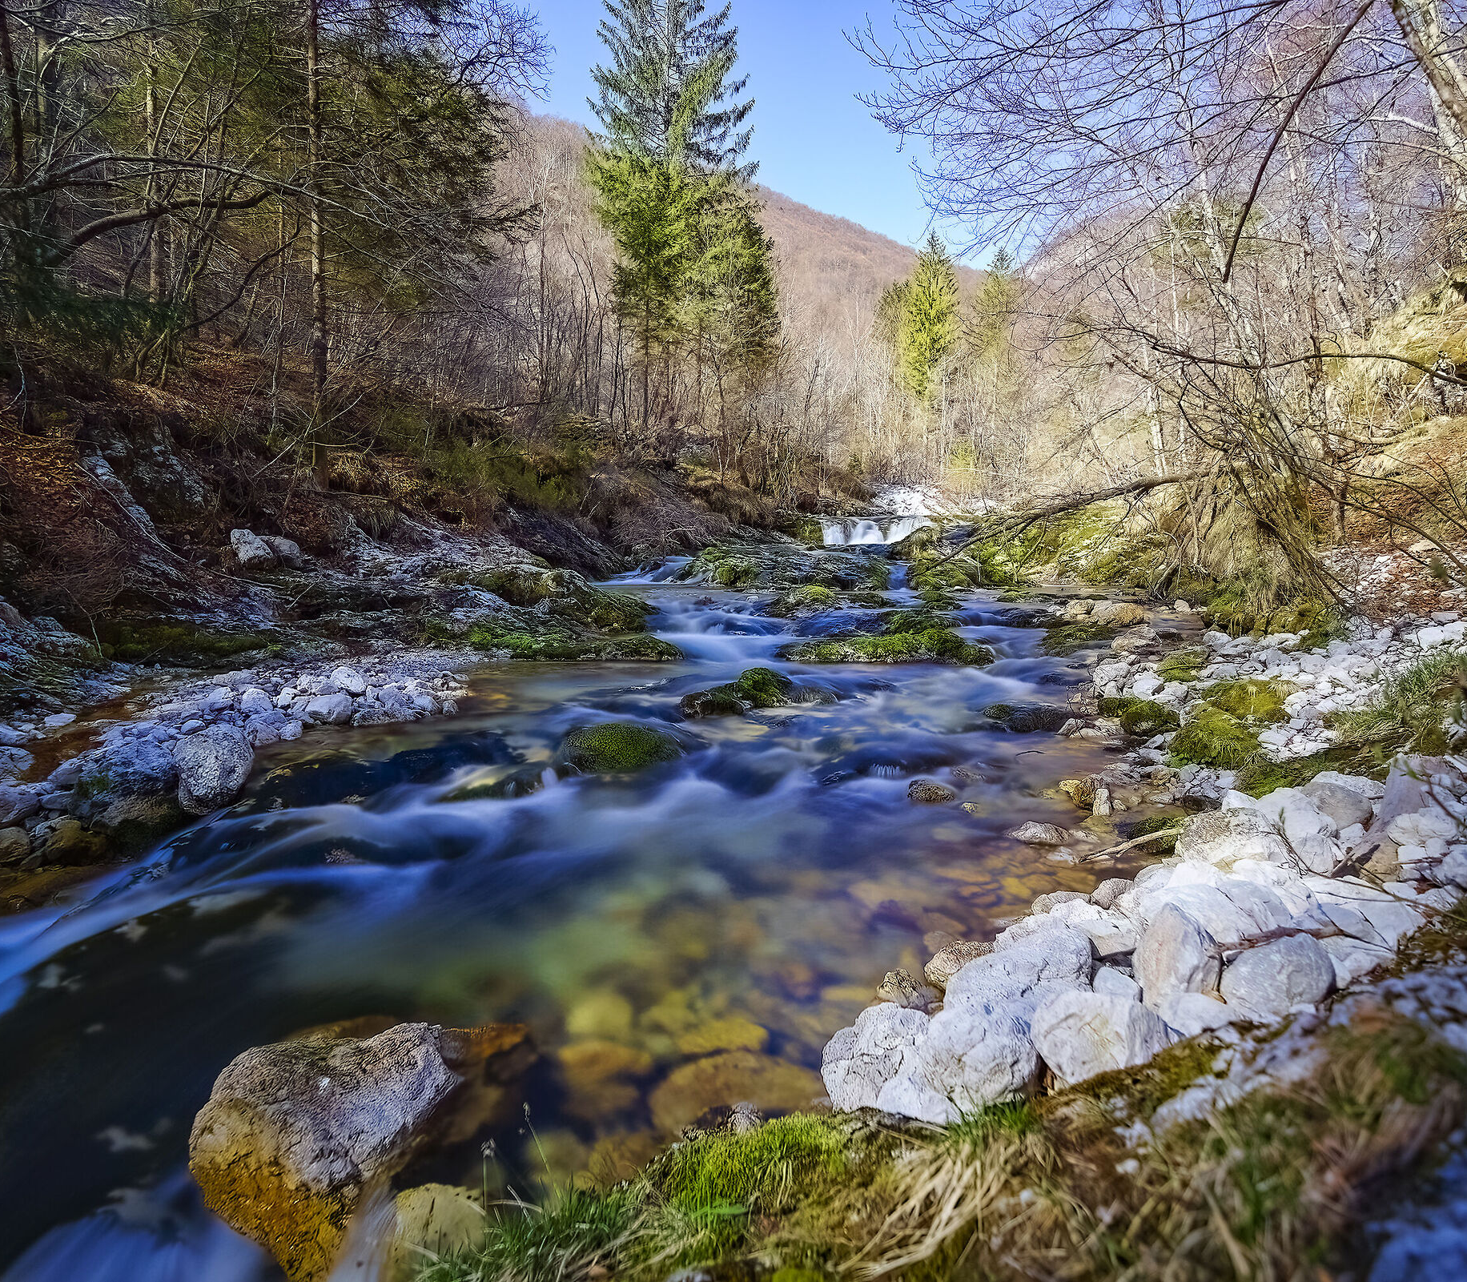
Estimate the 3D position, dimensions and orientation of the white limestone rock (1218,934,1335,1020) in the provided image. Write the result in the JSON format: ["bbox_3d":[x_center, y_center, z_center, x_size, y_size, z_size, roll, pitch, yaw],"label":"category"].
[{"bbox_3d":[1.279,0.790,2.020,0.232,0.156,0.186,3,6,33],"label":"white limestone rock"}]

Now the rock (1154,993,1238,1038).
[{"bbox_3d":[1.029,0.855,1.902,0.158,0.103,0.134,3,6,29],"label":"rock"}]

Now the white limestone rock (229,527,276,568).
[{"bbox_3d":[-5.629,-1.088,10.000,0.487,0.470,0.390,-3,6,-29],"label":"white limestone rock"}]

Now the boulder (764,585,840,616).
[{"bbox_3d":[0.878,-0.523,11.000,0.960,0.400,0.720,0,5,5],"label":"boulder"}]

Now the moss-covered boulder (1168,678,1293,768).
[{"bbox_3d":[2.637,0.427,4.550,0.566,0.438,0.679,3,6,30],"label":"moss-covered boulder"}]

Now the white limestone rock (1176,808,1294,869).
[{"bbox_3d":[1.872,0.735,3.200,0.381,0.169,0.305,3,6,31],"label":"white limestone rock"}]

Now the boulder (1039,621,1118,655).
[{"bbox_3d":[3.470,-0.032,8.600,0.740,0.334,0.555,2,5,22],"label":"boulder"}]

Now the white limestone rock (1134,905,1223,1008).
[{"bbox_3d":[1.063,0.756,2.050,0.184,0.230,0.147,3,6,28],"label":"white limestone rock"}]

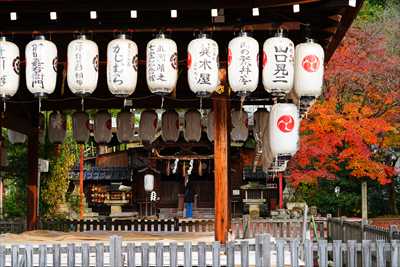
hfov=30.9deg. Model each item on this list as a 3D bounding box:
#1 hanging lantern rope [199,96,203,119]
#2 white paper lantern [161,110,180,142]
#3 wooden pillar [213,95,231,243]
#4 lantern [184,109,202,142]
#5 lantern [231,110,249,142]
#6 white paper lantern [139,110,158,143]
[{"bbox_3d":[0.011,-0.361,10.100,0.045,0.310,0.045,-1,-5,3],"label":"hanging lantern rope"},{"bbox_3d":[-0.732,-0.175,18.100,0.430,0.800,0.430,-1,-5,3],"label":"white paper lantern"},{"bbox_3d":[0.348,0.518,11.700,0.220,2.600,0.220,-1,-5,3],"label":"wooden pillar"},{"bbox_3d":[-0.165,-0.175,18.050,0.430,0.800,0.430,-1,-5,3],"label":"lantern"},{"bbox_3d":[0.992,-0.174,18.000,0.430,0.800,0.430,-1,-5,3],"label":"lantern"},{"bbox_3d":[-1.284,-0.176,18.150,0.430,0.800,0.430,-1,-5,3],"label":"white paper lantern"}]

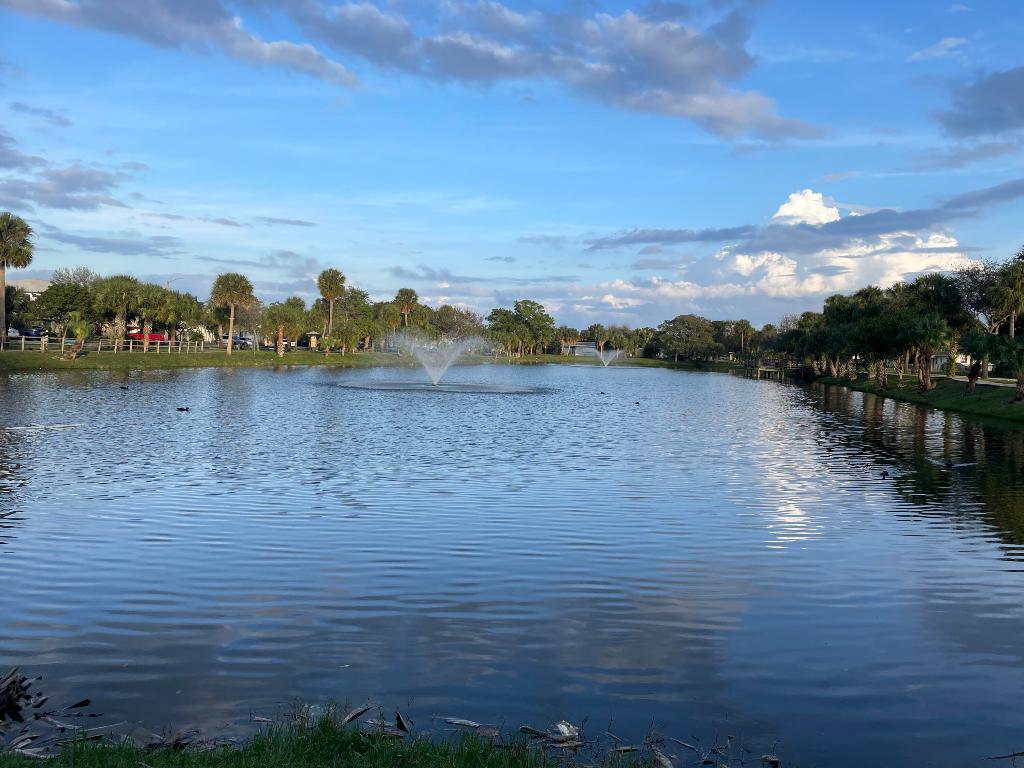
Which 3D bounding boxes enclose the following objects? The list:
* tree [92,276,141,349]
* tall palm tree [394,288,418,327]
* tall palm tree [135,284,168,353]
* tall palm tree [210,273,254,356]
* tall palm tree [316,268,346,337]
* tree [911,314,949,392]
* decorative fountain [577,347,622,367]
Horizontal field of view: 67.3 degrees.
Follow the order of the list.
[{"bbox_3d":[-35.225,-6.288,68.500,4.200,6.750,4.200,0,3,-27],"label":"tree"},{"bbox_3d":[-16.110,-9.743,118.000,3.500,9.820,3.500,1,2,-8],"label":"tall palm tree"},{"bbox_3d":[-33.045,-6.027,70.500,3.300,6.190,3.300,0,3,-25],"label":"tall palm tree"},{"bbox_3d":[-28.033,-6.983,77.000,4.300,8.260,4.300,1,2,-20],"label":"tall palm tree"},{"bbox_3d":[-23.599,-9.557,100.000,3.600,10.790,3.600,1,2,-13],"label":"tall palm tree"},{"bbox_3d":[24.457,-1.814,45.000,2.400,4.510,2.400,3,3,28],"label":"tree"},{"bbox_3d":[13.994,-4.278,123.000,7.300,3.120,7.300,2,2,6],"label":"decorative fountain"}]

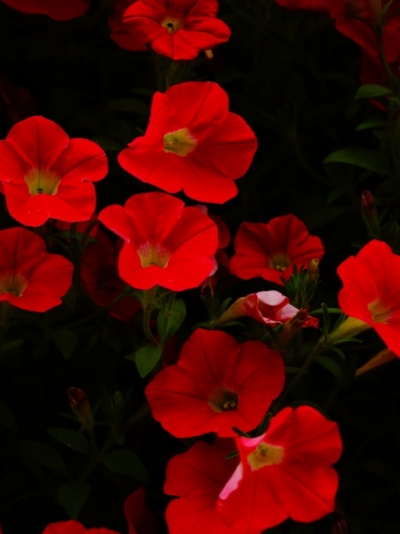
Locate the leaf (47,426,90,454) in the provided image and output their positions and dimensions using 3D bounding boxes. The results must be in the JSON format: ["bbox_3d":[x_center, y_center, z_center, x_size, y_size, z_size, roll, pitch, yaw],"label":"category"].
[{"bbox_3d":[-0.070,0.093,0.870,0.025,0.006,0.014,25,47,16],"label":"leaf"}]

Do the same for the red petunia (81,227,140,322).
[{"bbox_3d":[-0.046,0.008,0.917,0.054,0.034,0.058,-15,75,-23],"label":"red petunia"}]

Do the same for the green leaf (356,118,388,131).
[{"bbox_3d":[0.092,-0.076,0.870,0.019,0.004,0.010,-9,32,-15],"label":"green leaf"}]

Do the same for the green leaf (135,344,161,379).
[{"bbox_3d":[-0.028,0.051,0.870,0.014,0.004,0.021,23,66,15],"label":"green leaf"}]

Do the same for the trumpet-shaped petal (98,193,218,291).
[{"bbox_3d":[-0.022,-0.013,0.860,0.063,0.036,0.058,0,57,-3],"label":"trumpet-shaped petal"}]

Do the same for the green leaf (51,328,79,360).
[{"bbox_3d":[-0.077,0.044,0.920,0.014,0.004,0.020,-16,66,-8],"label":"green leaf"}]

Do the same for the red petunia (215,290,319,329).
[{"bbox_3d":[0.034,0.022,0.840,0.050,0.022,0.026,-5,24,25],"label":"red petunia"}]

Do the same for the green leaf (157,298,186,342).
[{"bbox_3d":[-0.015,0.028,0.860,0.016,0.005,0.024,19,67,-2],"label":"green leaf"}]

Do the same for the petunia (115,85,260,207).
[{"bbox_3d":[-0.006,-0.065,0.850,0.072,0.064,0.036,0,-14,-23],"label":"petunia"}]

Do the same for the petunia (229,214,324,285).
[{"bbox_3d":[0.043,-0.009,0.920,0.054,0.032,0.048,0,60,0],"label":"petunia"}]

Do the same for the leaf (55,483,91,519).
[{"bbox_3d":[-0.069,0.127,0.880,0.018,0.006,0.021,0,56,0],"label":"leaf"}]

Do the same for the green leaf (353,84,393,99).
[{"bbox_3d":[0.095,-0.096,0.890,0.021,0.005,0.012,-9,31,-20],"label":"green leaf"}]

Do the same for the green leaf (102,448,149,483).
[{"bbox_3d":[-0.040,0.108,0.880,0.027,0.006,0.018,29,48,20],"label":"green leaf"}]

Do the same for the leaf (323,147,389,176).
[{"bbox_3d":[0.085,-0.058,0.890,0.036,0.007,0.017,6,28,-17],"label":"leaf"}]

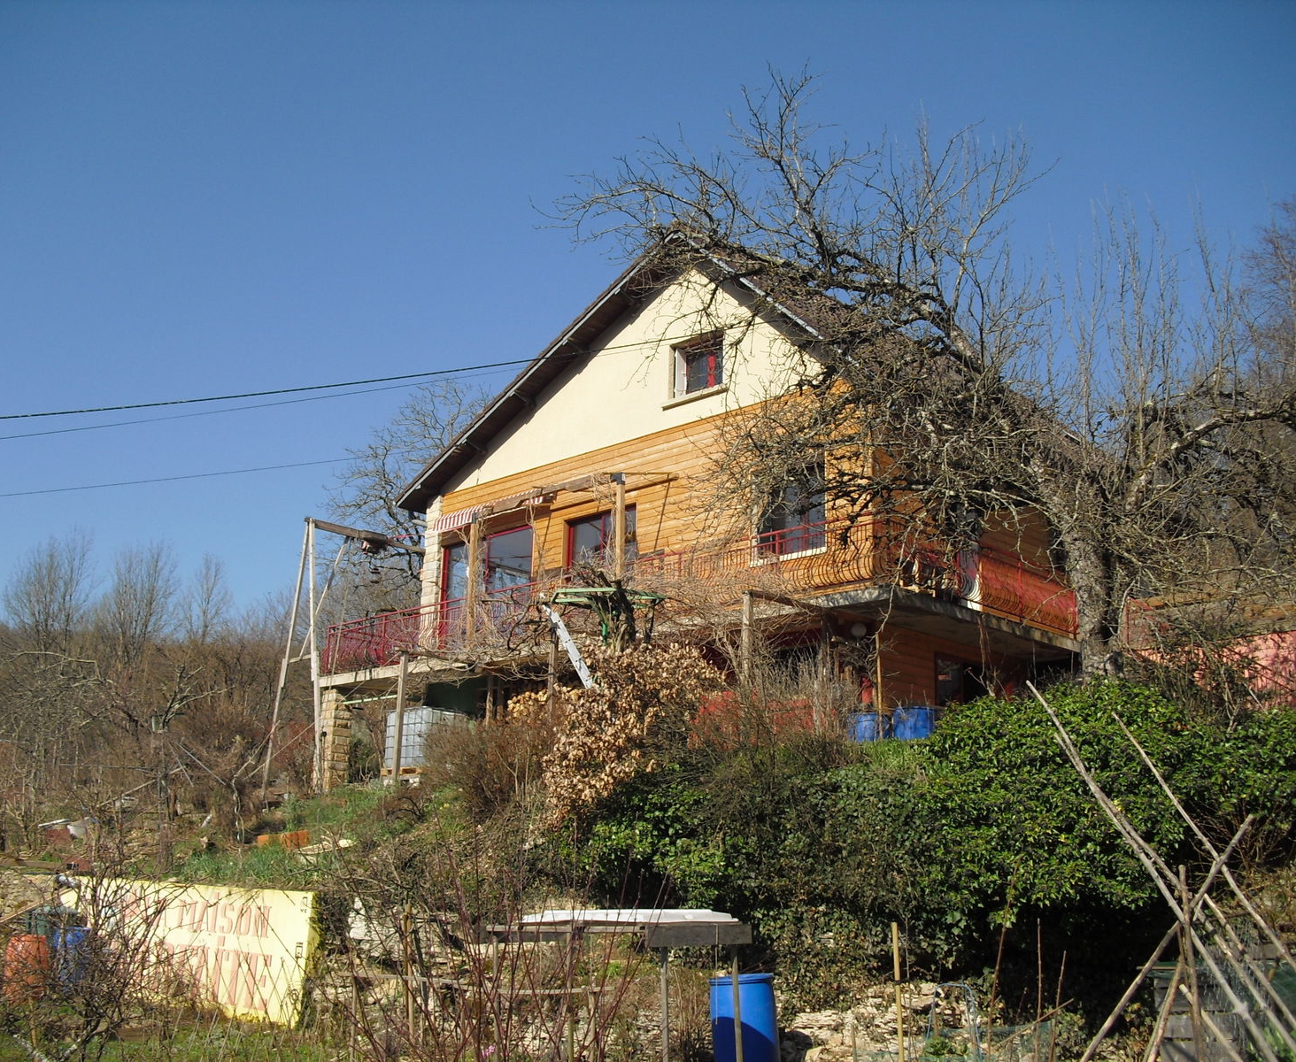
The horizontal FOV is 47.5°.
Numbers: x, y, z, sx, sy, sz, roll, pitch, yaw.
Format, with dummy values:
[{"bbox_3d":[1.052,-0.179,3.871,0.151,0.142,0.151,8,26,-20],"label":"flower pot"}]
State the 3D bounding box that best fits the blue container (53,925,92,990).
[{"bbox_3d":[-8.446,6.296,21.600,0.580,0.920,0.580,-12,-20,41],"label":"blue container"}]

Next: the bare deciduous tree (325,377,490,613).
[{"bbox_3d":[-4.555,0.558,35.353,6.800,9.220,6.800,-12,-20,41],"label":"bare deciduous tree"}]

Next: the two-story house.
[{"bbox_3d":[2.631,0.761,27.719,12.474,8.930,11.907,-12,-20,41],"label":"two-story house"}]

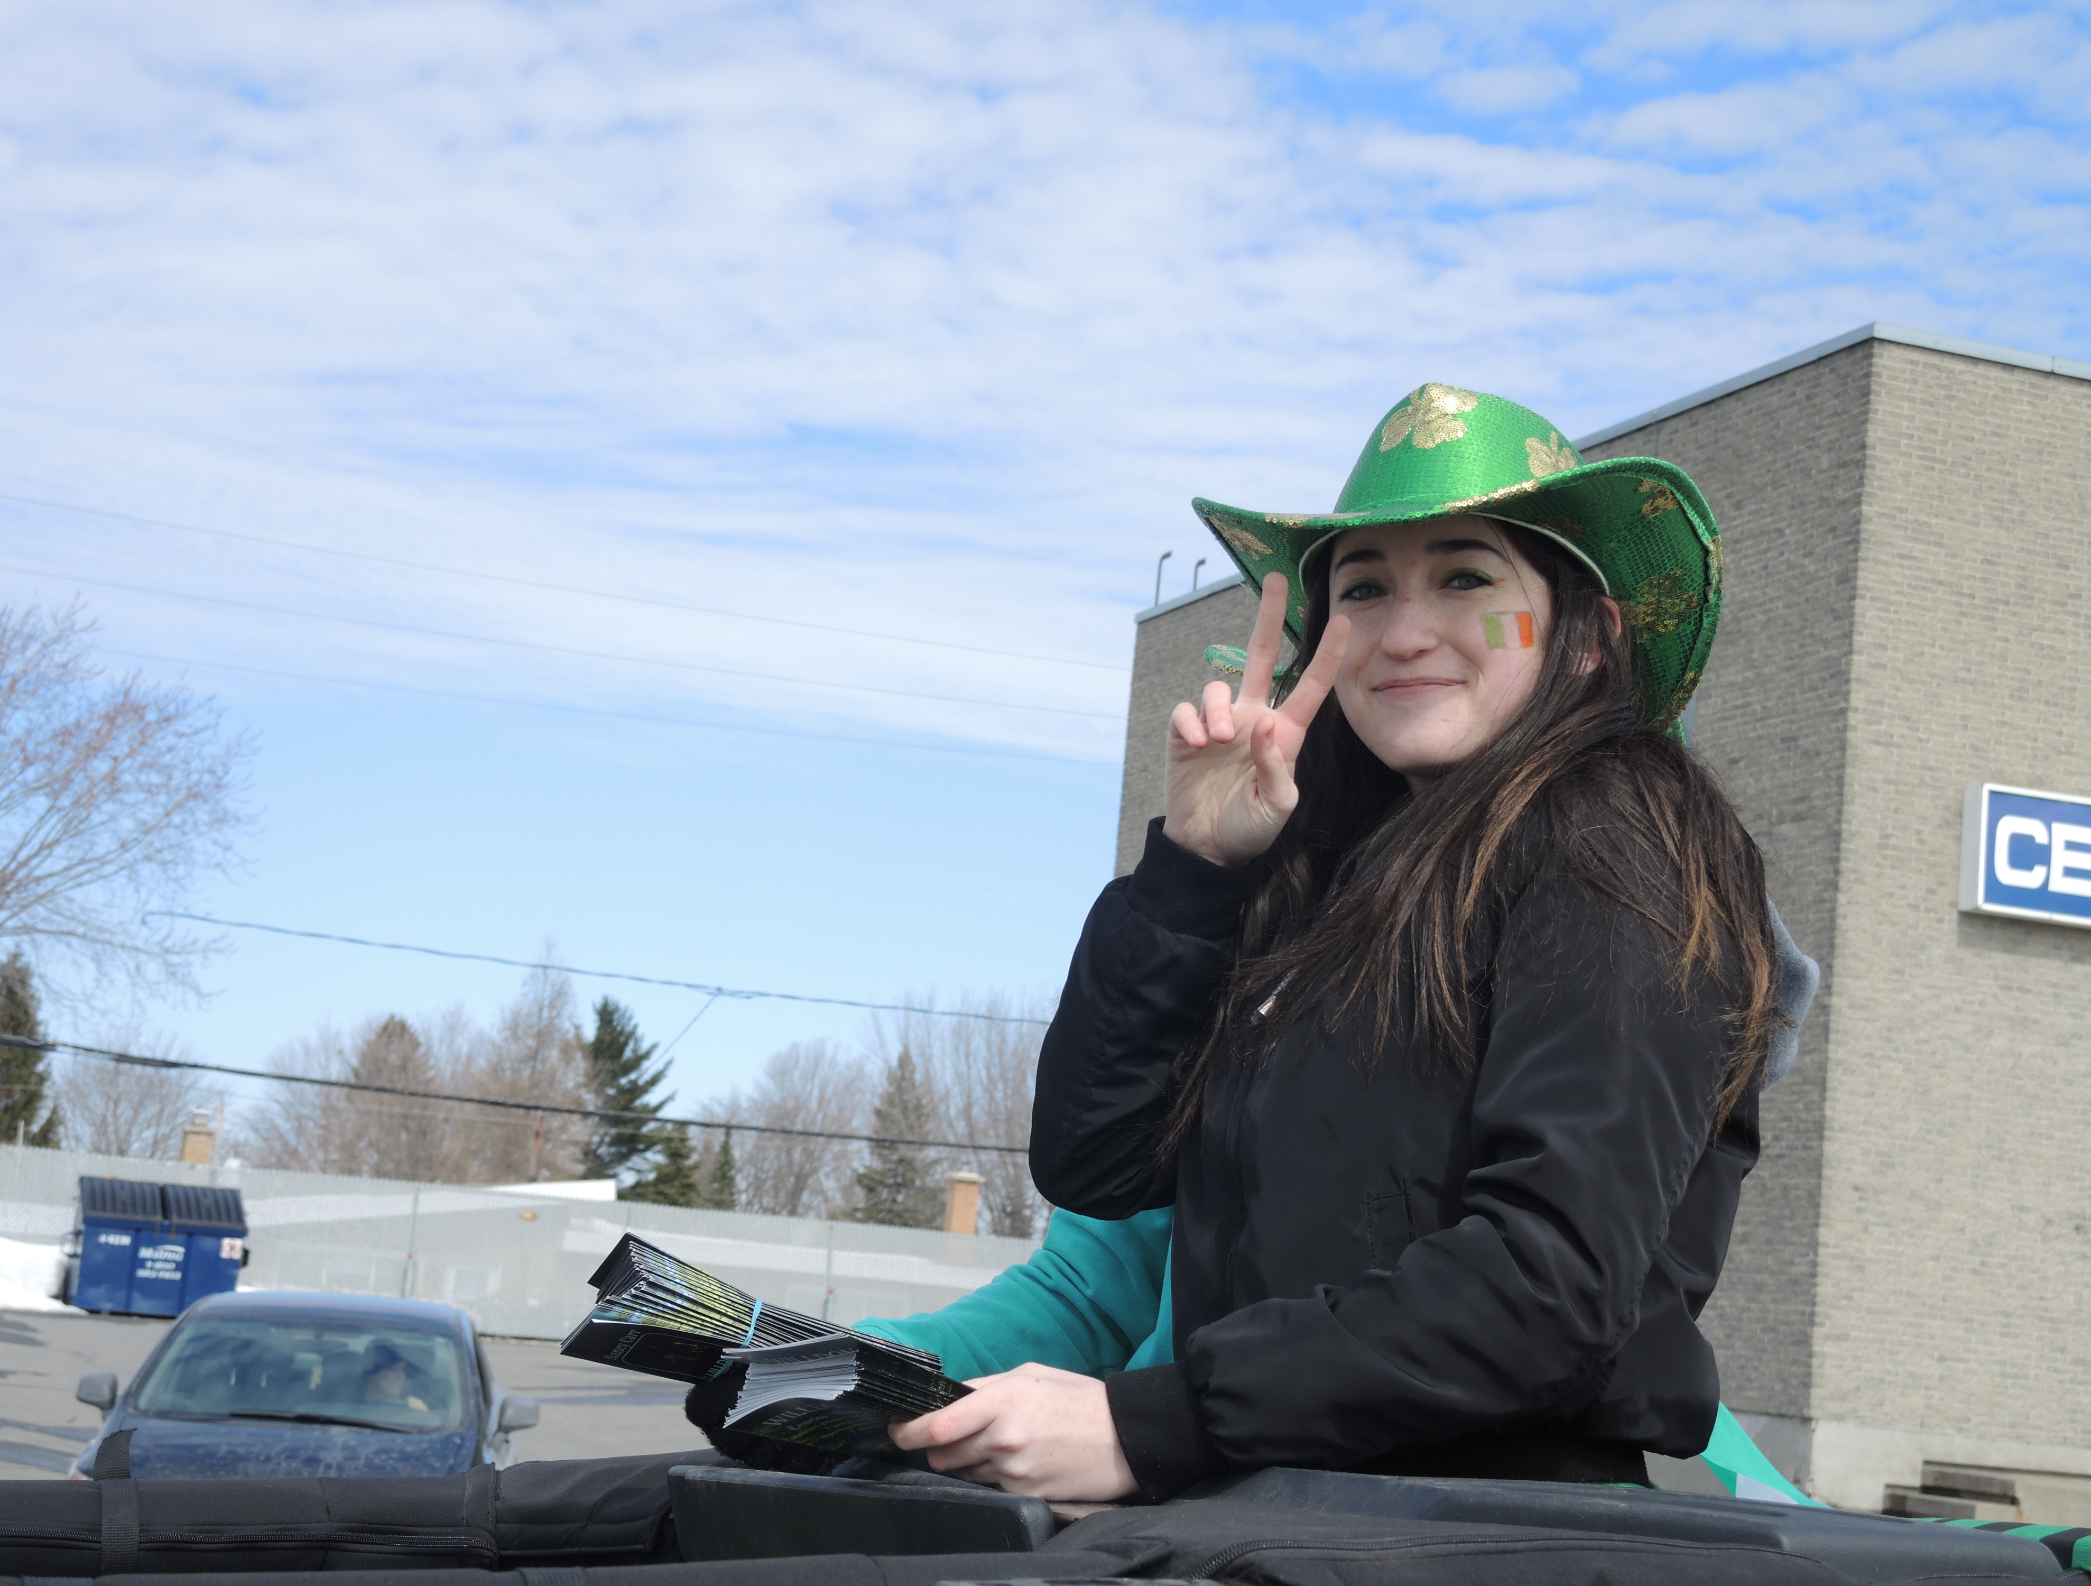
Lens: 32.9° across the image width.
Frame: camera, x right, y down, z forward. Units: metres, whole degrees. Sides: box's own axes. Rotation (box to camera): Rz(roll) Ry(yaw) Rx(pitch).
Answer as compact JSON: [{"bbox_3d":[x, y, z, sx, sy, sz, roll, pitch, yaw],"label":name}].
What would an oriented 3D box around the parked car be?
[{"bbox_3d":[-3.344,3.028,16.050,1.830,1.500,4.300,6,-8,-8],"label":"parked car"}]

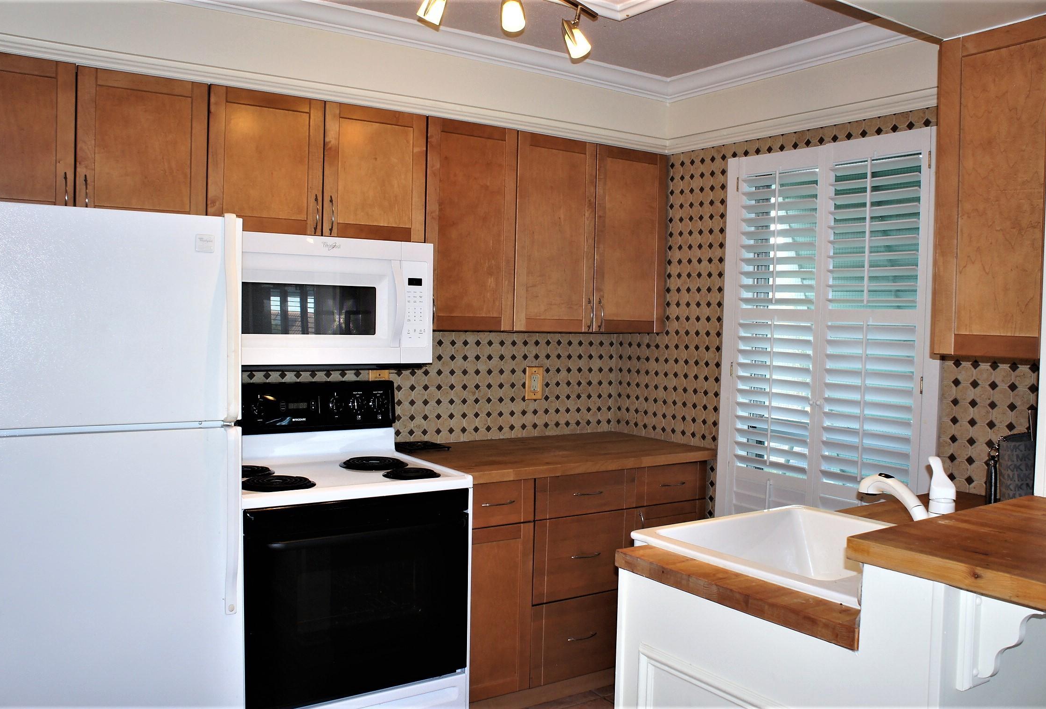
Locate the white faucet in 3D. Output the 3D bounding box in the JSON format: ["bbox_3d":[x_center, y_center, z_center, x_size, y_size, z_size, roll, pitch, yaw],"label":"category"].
[{"bbox_3d":[0.777,0.319,1.690,0.060,0.242,0.215,0,2,-34],"label":"white faucet"}]

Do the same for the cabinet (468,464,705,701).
[{"bbox_3d":[0.100,0.845,3.399,1.163,0.830,0.620,0,2,-34],"label":"cabinet"}]

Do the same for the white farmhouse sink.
[{"bbox_3d":[0.683,0.550,1.854,0.625,0.235,0.625,0,2,-34],"label":"white farmhouse sink"}]

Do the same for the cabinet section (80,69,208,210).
[{"bbox_3d":[-1.280,-0.661,2.758,0.379,0.459,0.339,-1,3,-32],"label":"cabinet section"}]

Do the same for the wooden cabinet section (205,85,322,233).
[{"bbox_3d":[-0.954,-0.659,2.960,0.386,0.469,0.339,-1,3,-32],"label":"wooden cabinet section"}]

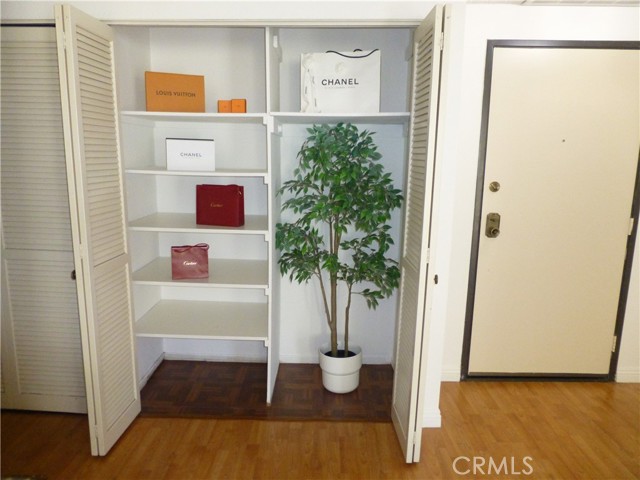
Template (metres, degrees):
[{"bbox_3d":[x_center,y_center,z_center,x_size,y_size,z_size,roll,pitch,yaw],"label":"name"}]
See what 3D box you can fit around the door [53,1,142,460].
[{"bbox_3d":[-1.028,0.009,2.111,0.059,1.995,0.375,1,11,0],"label":"door"}]

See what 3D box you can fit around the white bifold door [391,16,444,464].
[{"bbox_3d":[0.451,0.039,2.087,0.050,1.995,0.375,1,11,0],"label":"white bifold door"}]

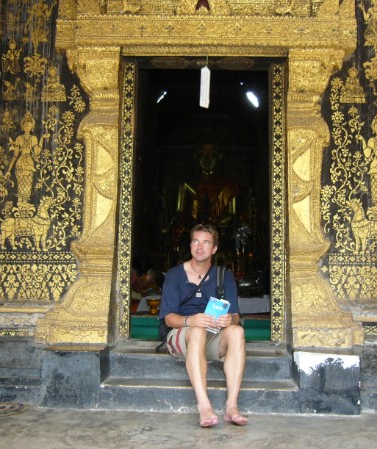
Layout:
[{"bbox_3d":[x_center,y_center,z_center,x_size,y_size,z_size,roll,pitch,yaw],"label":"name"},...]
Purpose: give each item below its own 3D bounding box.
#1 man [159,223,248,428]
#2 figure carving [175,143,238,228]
[{"bbox_3d":[0.098,0.572,3.837,0.550,1.200,0.970,1,-4,-5],"label":"man"},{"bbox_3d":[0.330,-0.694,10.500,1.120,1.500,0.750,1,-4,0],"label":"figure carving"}]

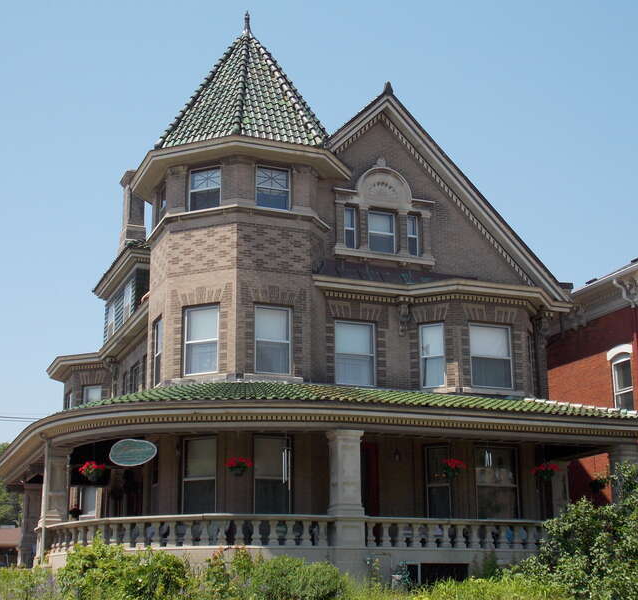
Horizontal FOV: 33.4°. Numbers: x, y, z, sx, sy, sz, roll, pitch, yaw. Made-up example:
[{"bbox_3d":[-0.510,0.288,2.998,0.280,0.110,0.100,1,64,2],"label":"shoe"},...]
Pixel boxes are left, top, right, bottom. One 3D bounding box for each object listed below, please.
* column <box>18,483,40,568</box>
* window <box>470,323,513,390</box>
[{"bbox_3d":[-9.419,7.376,34.847,0.630,2.670,0.630,6,-17,-21],"label":"column"},{"bbox_3d":[4.676,1.498,28.612,1.320,1.760,0.180,6,-17,-21],"label":"window"}]

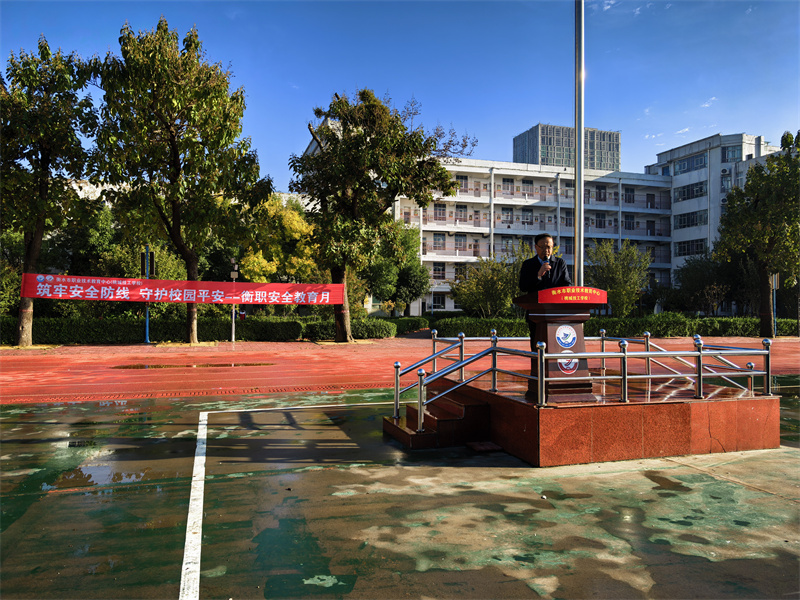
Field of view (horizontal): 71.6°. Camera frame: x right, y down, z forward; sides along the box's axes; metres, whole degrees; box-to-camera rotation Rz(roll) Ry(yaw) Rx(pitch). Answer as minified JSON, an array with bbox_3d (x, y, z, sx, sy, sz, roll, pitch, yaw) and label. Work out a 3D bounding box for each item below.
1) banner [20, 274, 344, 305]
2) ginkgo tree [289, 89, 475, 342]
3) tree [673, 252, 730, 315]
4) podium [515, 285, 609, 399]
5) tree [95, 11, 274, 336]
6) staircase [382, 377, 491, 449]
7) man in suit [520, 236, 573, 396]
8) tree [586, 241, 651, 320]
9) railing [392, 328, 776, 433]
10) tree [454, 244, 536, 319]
[{"bbox_3d":[-8.254,-0.340,22.349,12.165,0.980,0.100,1,-1,-16],"label":"banner"},{"bbox_3d":[-0.807,-3.697,24.200,7.871,11.059,7.084,1,-1,-15],"label":"ginkgo tree"},{"bbox_3d":[17.937,-0.506,33.000,3.451,4.640,3.451,1,-1,-15],"label":"tree"},{"bbox_3d":[1.673,0.453,5.802,0.770,1.140,0.540,1,-1,-15],"label":"podium"},{"bbox_3d":[-9.024,-4.880,22.700,7.139,13.280,6.782,1,-1,-15],"label":"tree"},{"bbox_3d":[0.399,1.302,6.463,0.926,0.529,1.019,1,-1,-18],"label":"staircase"},{"bbox_3d":[1.620,0.161,6.222,0.550,1.740,0.400,0,-1,-10],"label":"man in suit"},{"bbox_3d":[12.605,-0.894,32.000,3.692,5.307,3.692,1,-1,-15],"label":"tree"},{"bbox_3d":[2.293,0.937,7.047,4.698,1.028,2.879,1,-1,-18],"label":"railing"},{"bbox_3d":[5.281,-0.727,31.000,4.601,4.974,4.140,1,-1,-15],"label":"tree"}]

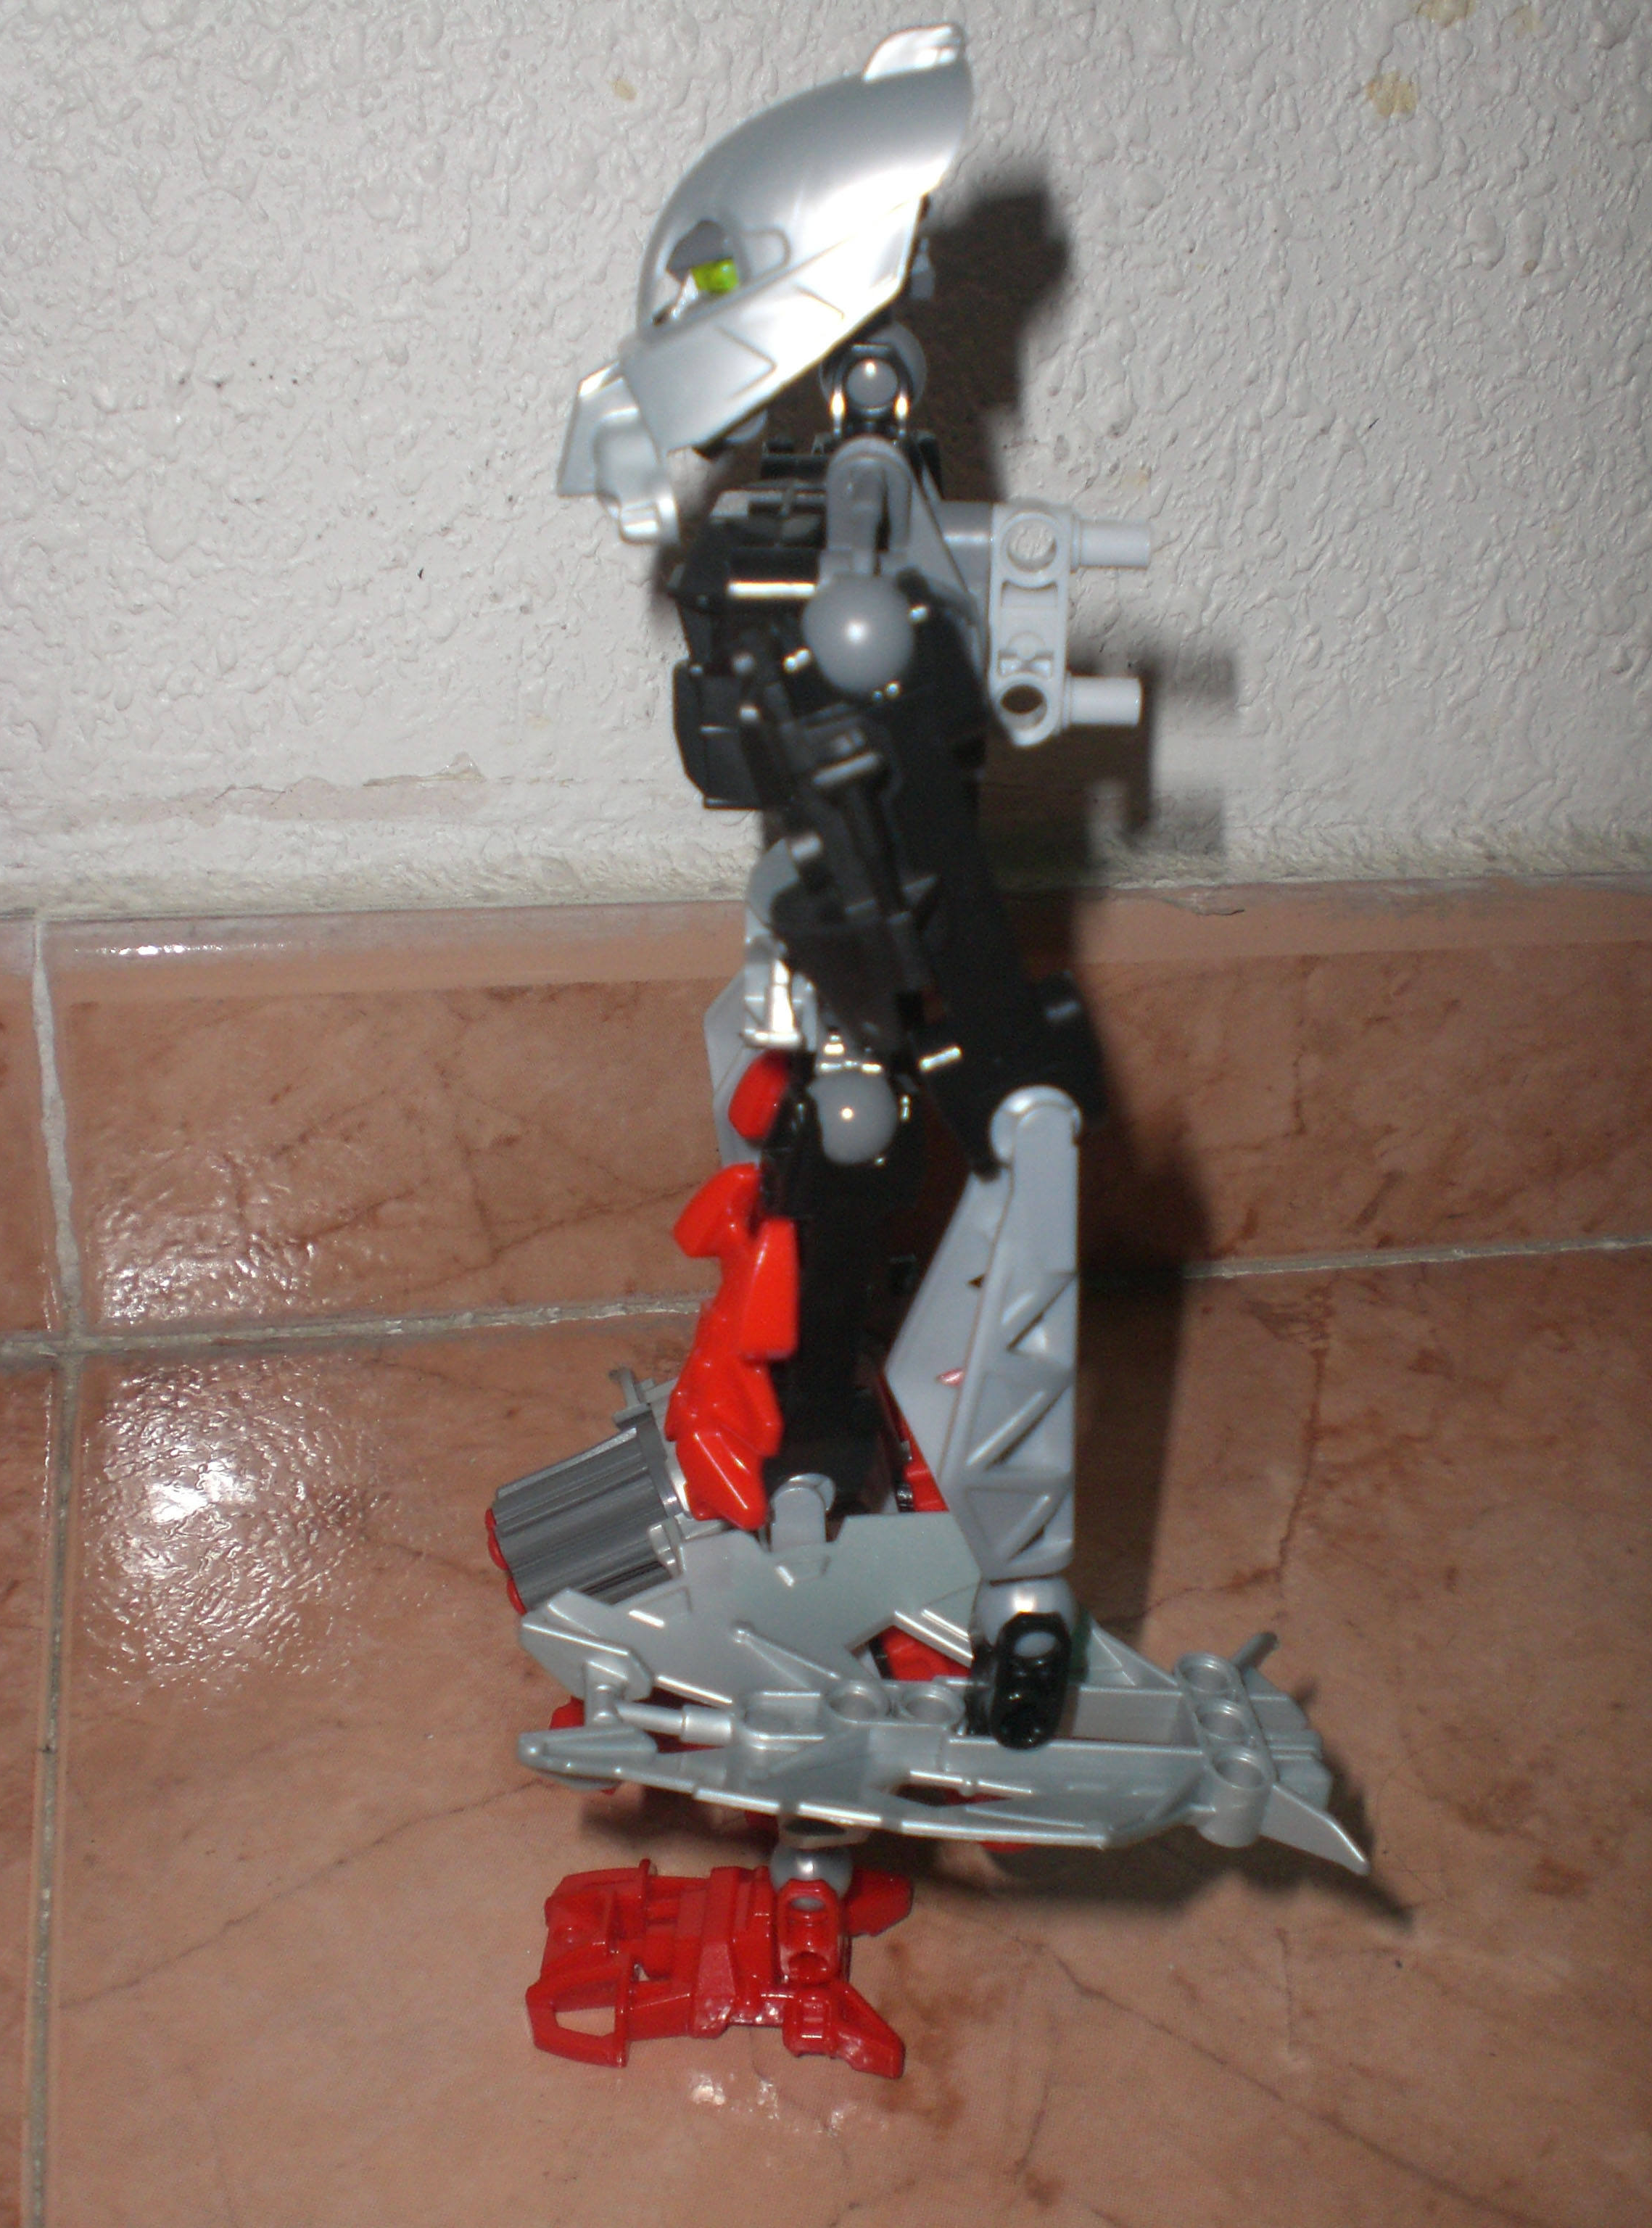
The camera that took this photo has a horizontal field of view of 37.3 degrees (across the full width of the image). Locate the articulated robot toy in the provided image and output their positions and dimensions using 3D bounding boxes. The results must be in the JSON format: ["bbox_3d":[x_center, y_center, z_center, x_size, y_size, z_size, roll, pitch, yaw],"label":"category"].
[{"bbox_3d":[0.012,0.008,0.268,0.102,0.224,0.116,3,26,0],"label":"articulated robot toy"}]

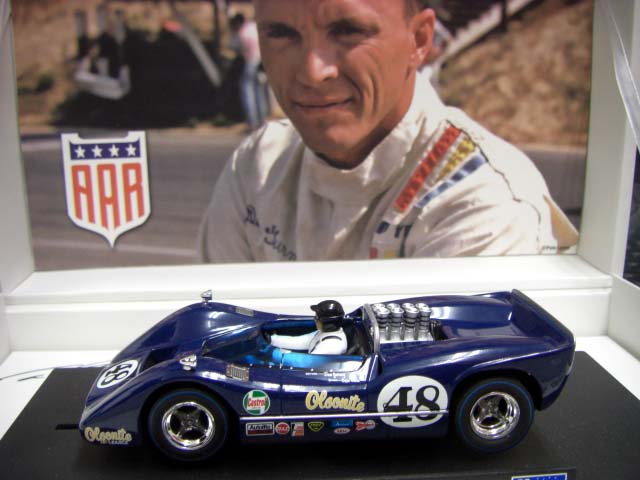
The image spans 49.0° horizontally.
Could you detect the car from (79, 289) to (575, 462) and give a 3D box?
[{"bbox_3d":[0.001,0.032,0.199,0.125,0.031,0.062,-1,12,-4],"label":"car"}]

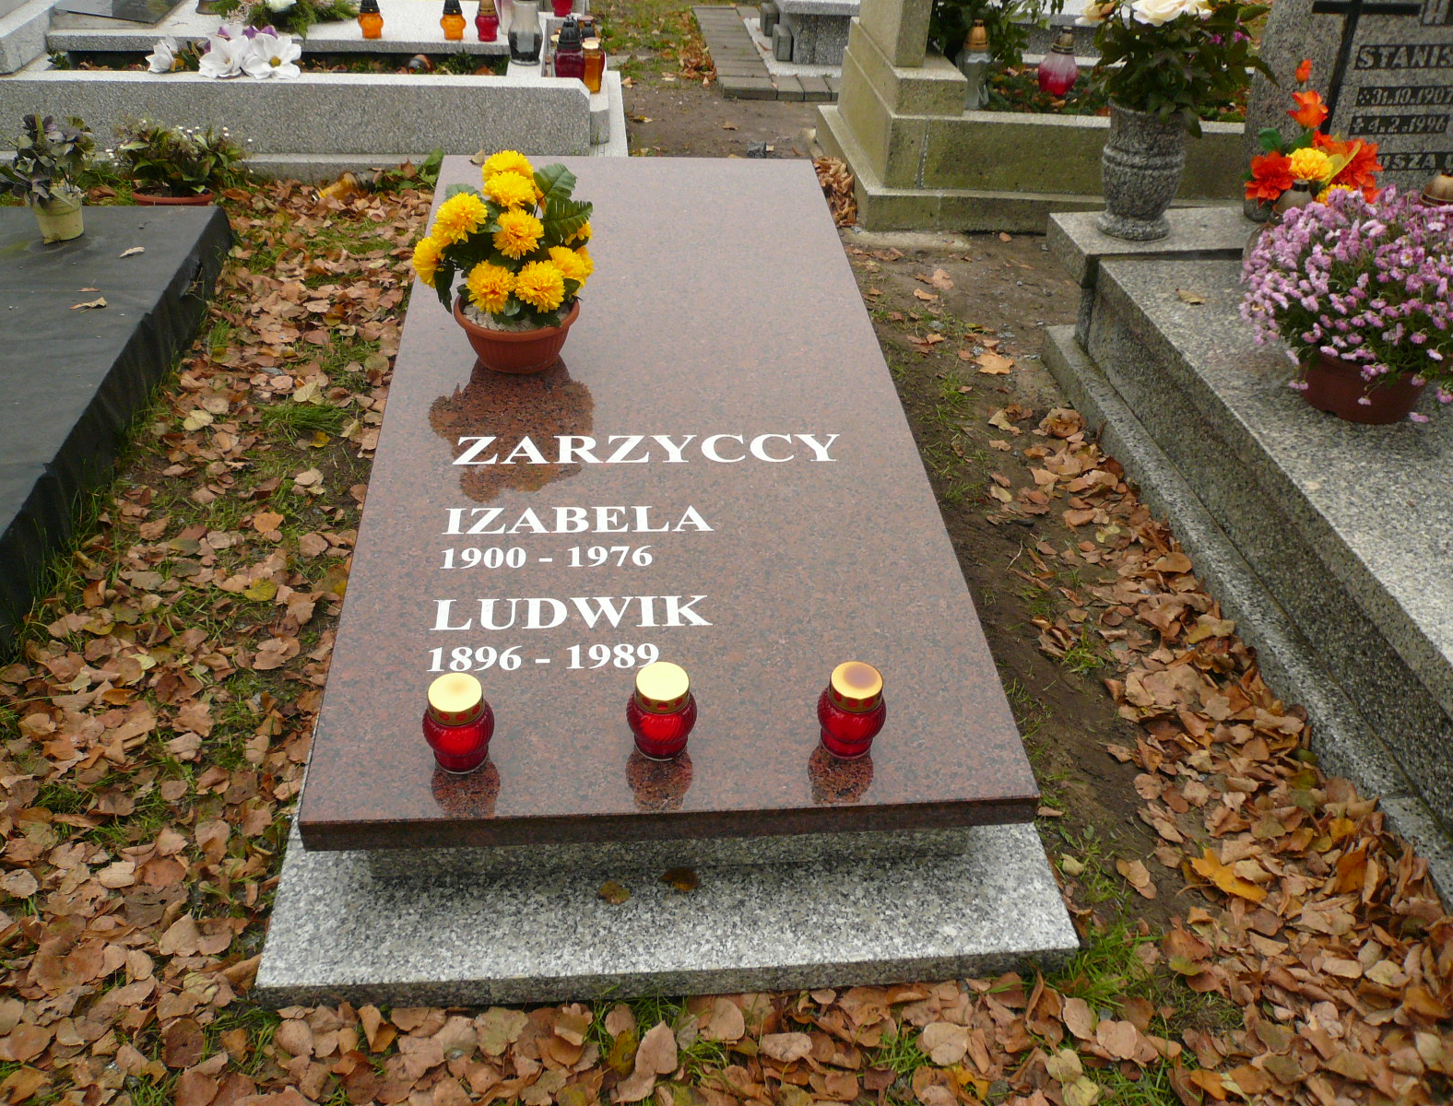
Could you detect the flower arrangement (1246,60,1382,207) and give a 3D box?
[{"bbox_3d":[1.363,-0.957,2.780,0.320,0.370,0.230,-3,36,-5],"label":"flower arrangement"}]

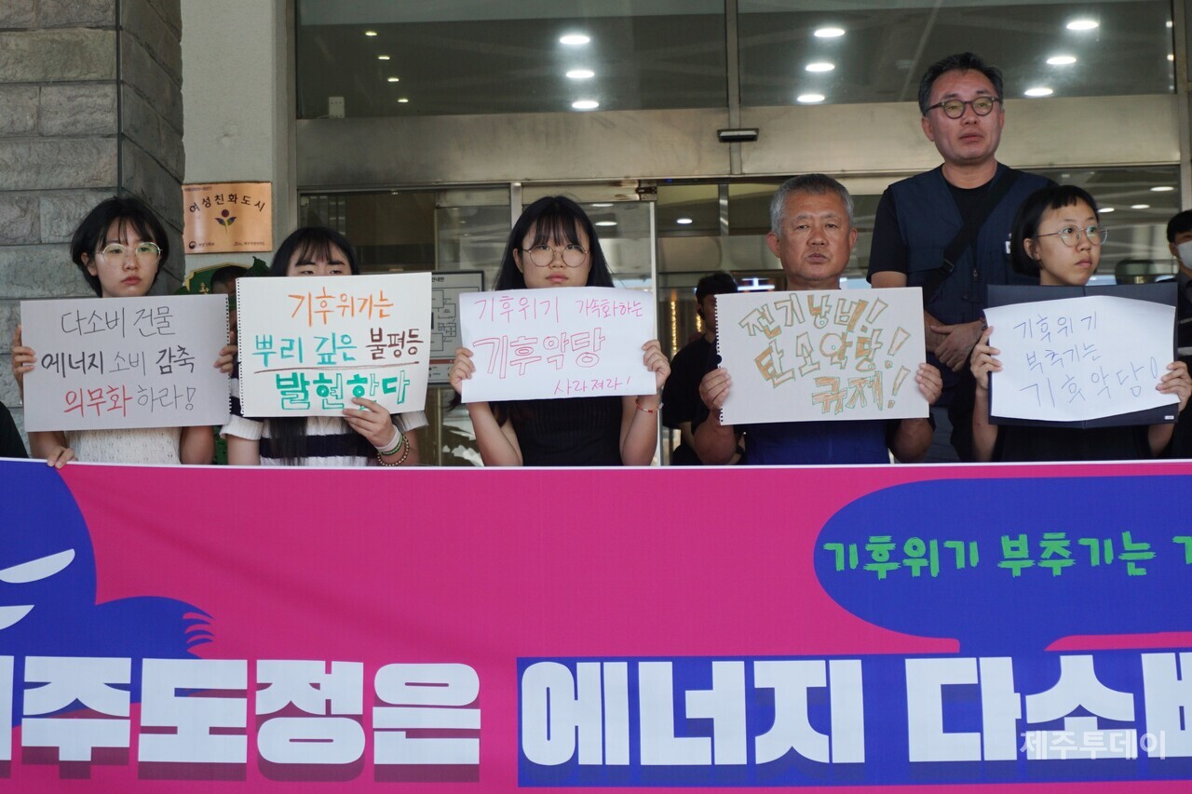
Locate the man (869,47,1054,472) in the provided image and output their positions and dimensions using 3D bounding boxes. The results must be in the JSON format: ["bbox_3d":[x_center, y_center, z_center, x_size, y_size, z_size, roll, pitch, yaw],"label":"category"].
[{"bbox_3d":[0.870,0.074,5.634,0.520,1.740,0.330,-2,-6,7],"label":"man"}]

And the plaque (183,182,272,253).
[{"bbox_3d":[-1.574,-0.763,10.600,0.385,0.300,0.020,-1,-6,2],"label":"plaque"}]

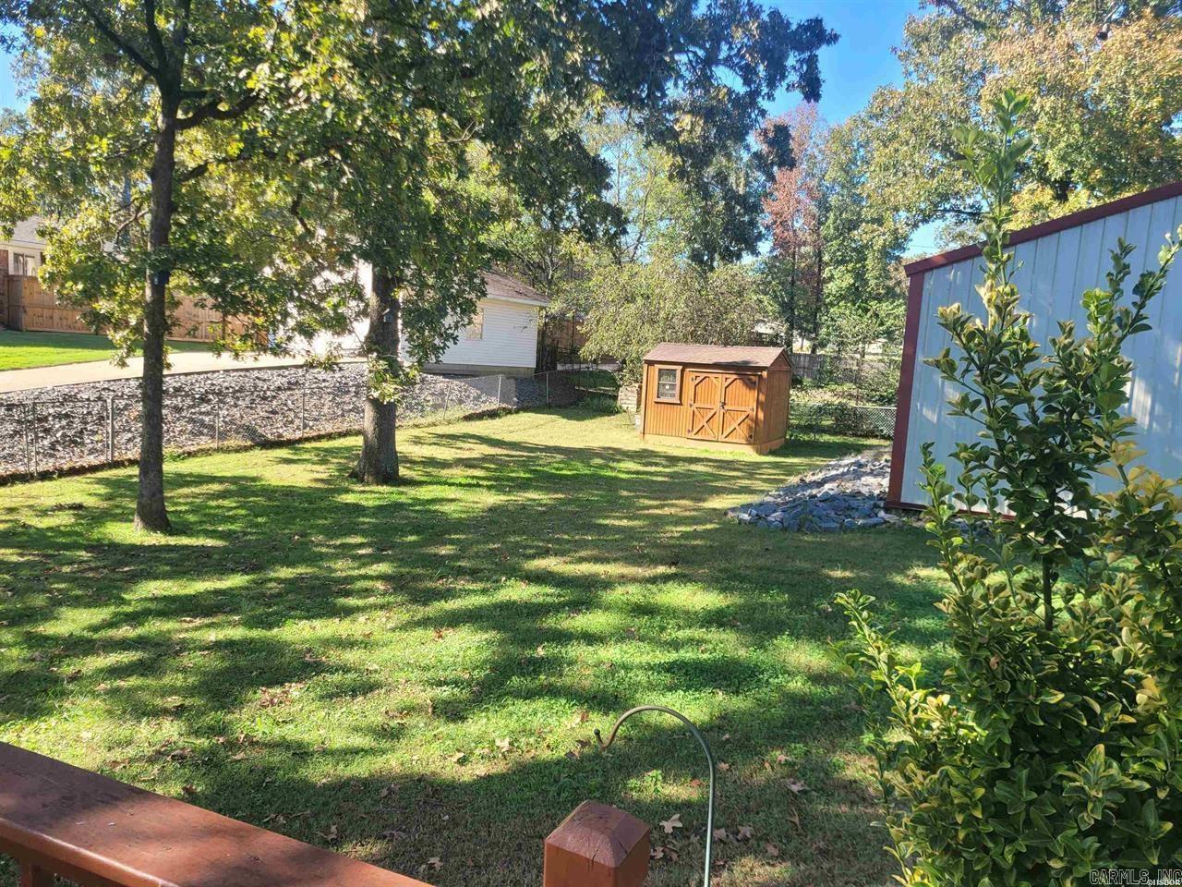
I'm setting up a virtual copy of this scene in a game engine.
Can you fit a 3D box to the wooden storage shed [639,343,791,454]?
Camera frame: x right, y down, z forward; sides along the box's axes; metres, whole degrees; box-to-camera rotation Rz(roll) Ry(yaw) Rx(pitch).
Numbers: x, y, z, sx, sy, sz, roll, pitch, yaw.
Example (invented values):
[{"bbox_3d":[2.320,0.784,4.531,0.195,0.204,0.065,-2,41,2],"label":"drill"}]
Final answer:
[{"bbox_3d":[3.738,-1.417,26.233,3.739,2.918,2.741,6,7,26],"label":"wooden storage shed"}]

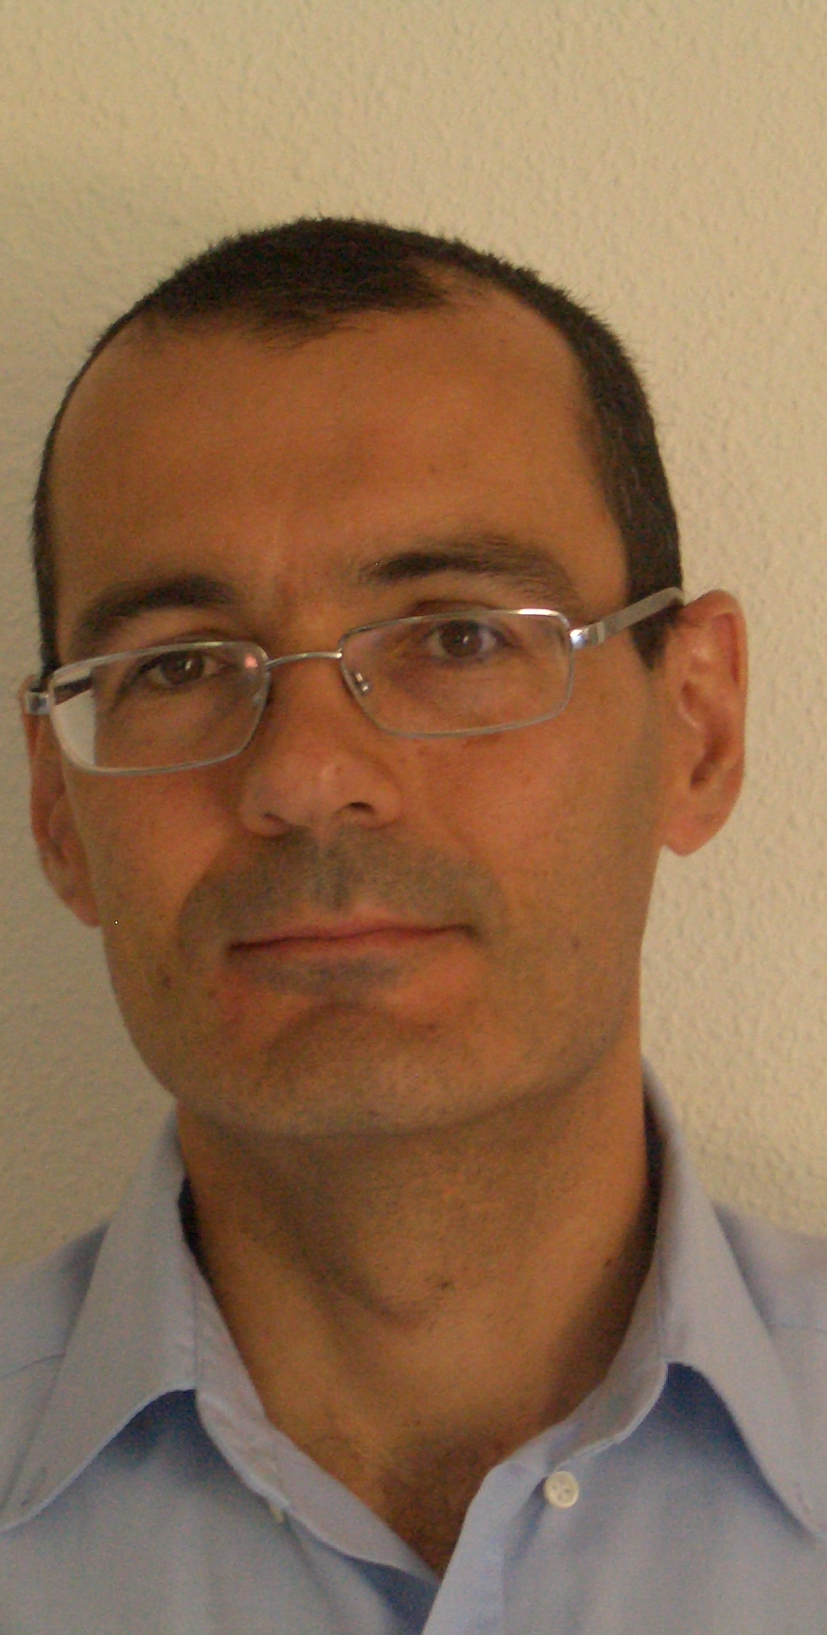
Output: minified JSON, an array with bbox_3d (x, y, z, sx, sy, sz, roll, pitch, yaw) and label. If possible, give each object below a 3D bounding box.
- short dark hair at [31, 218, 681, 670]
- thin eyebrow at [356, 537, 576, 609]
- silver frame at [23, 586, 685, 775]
[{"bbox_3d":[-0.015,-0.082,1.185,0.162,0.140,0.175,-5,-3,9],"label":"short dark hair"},{"bbox_3d":[0.013,-0.057,1.088,0.053,0.018,0.015,-4,0,0],"label":"thin eyebrow"},{"bbox_3d":[-0.010,-0.029,1.140,0.143,0.042,0.138,-5,3,11],"label":"silver frame"}]

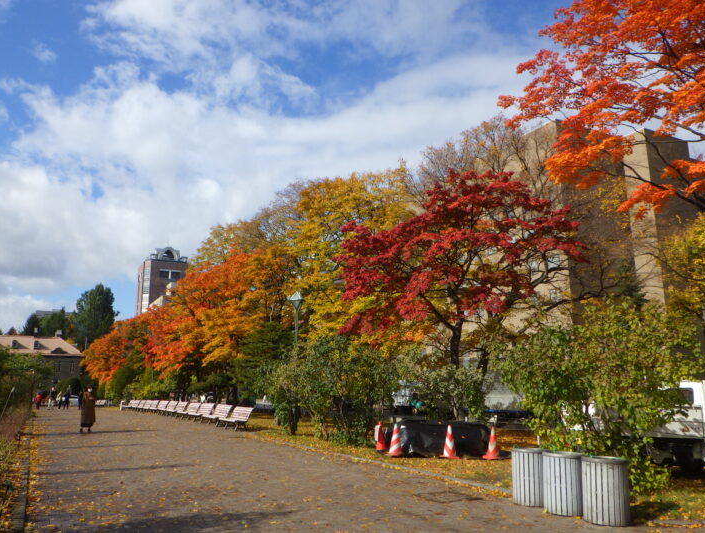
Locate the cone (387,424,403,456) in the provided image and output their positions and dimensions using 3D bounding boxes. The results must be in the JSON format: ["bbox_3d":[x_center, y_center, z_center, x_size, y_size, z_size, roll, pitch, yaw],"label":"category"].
[{"bbox_3d":[0.928,3.848,12.786,0.380,0.700,0.380,0,-12,0],"label":"cone"}]

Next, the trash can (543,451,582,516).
[{"bbox_3d":[2.600,2.681,7.141,0.520,0.690,0.520,-4,-12,18],"label":"trash can"}]

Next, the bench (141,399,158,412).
[{"bbox_3d":[-12.681,8.643,36.033,0.750,0.770,1.950,6,-13,-28],"label":"bench"}]

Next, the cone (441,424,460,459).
[{"bbox_3d":[2.119,3.814,12.542,0.380,0.700,0.380,0,-12,0],"label":"cone"}]

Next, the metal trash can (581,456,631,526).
[{"bbox_3d":[2.982,2.635,6.780,0.490,0.710,0.490,0,-12,0],"label":"metal trash can"}]

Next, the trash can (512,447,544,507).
[{"bbox_3d":[2.459,2.865,7.855,0.490,0.710,0.490,0,-12,0],"label":"trash can"}]

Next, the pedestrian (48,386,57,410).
[{"bbox_3d":[-22.758,10.029,43.764,0.500,1.660,0.600,-12,-17,44],"label":"pedestrian"}]

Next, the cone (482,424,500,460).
[{"bbox_3d":[3.074,3.912,12.813,0.380,0.700,0.380,0,-12,0],"label":"cone"}]

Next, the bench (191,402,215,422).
[{"bbox_3d":[-6.711,6.371,25.238,0.750,0.770,1.950,6,-13,-28],"label":"bench"}]

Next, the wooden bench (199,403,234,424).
[{"bbox_3d":[-5.750,6.356,24.525,0.700,0.820,2.050,6,-14,-28],"label":"wooden bench"}]

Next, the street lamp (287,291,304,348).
[{"bbox_3d":[-2.010,3.379,20.751,0.480,5.018,0.480,6,-14,-28],"label":"street lamp"}]

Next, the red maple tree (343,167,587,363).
[{"bbox_3d":[3.140,0.983,17.840,7.300,8.300,6.900,-2,-12,9],"label":"red maple tree"}]

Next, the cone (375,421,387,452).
[{"bbox_3d":[0.702,4.048,13.715,0.360,0.700,0.360,6,-13,-28],"label":"cone"}]

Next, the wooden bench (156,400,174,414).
[{"bbox_3d":[-10.816,7.933,32.660,0.750,0.770,1.950,6,-13,-28],"label":"wooden bench"}]

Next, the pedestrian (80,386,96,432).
[{"bbox_3d":[-9.182,4.968,20.073,0.420,1.610,0.500,-10,-15,40],"label":"pedestrian"}]

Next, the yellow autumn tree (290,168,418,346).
[{"bbox_3d":[0.047,1.218,27.346,7.000,12.053,7.000,0,-12,0],"label":"yellow autumn tree"}]

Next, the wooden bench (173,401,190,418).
[{"bbox_3d":[-8.950,7.223,29.286,0.750,0.770,1.950,6,-13,-28],"label":"wooden bench"}]

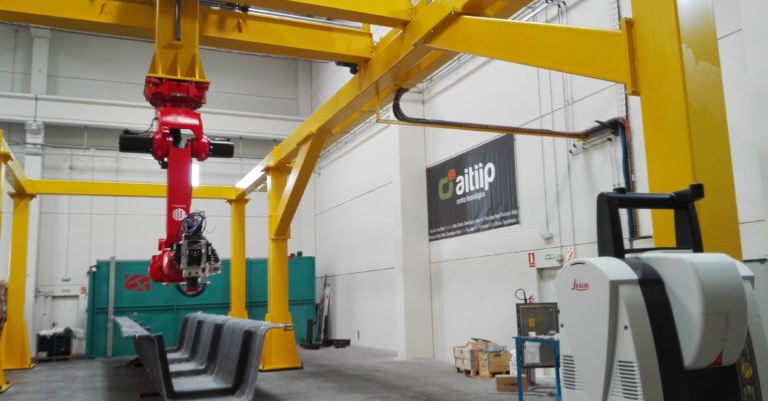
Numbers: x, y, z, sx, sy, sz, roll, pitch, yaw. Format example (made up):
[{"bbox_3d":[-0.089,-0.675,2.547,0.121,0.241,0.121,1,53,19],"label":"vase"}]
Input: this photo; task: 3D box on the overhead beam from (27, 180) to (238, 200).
[{"bbox_3d":[-7.524,-0.321,16.794,5.985,0.430,0.285,1,-9,-20],"label":"overhead beam"}]

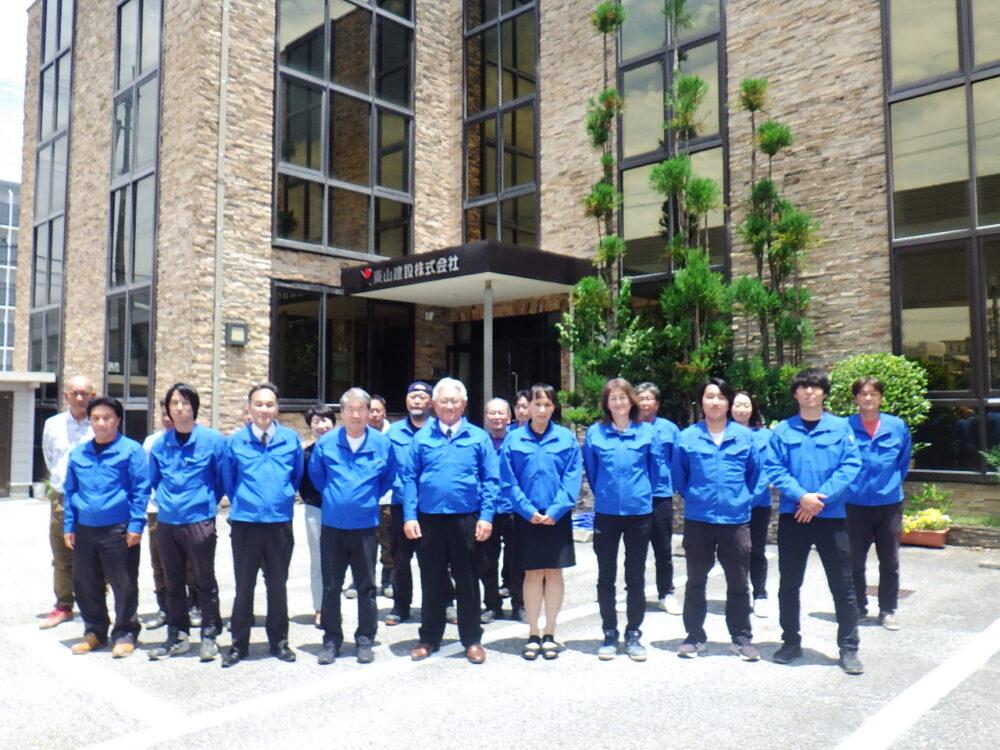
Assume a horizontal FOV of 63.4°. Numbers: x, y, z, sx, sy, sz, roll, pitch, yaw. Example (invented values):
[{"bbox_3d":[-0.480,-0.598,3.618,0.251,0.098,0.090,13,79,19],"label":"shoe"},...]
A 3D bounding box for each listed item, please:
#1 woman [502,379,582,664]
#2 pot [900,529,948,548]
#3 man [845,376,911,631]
[{"bbox_3d":[0.250,0.881,5.030,0.490,1.645,0.310,0,-4,3],"label":"woman"},{"bbox_3d":[4.905,1.898,9.534,0.650,0.190,0.240,-3,-5,44],"label":"pot"},{"bbox_3d":[2.655,0.882,5.757,0.480,1.739,0.320,-1,-4,15],"label":"man"}]

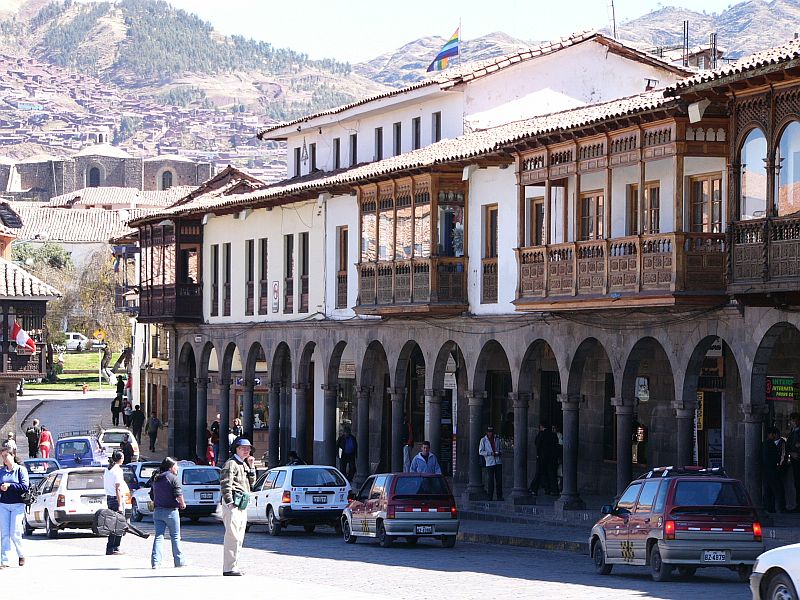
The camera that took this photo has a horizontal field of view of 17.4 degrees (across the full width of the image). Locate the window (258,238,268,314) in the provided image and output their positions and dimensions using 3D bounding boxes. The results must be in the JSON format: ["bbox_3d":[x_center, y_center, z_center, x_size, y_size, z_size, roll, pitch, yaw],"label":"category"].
[{"bbox_3d":[-3.924,-0.660,76.066,0.150,2.210,1.030,1,-1,-18],"label":"window"}]

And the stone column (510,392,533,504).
[{"bbox_3d":[2.647,3.241,56.884,0.480,2.440,0.480,0,-1,0],"label":"stone column"}]

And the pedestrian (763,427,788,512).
[{"bbox_3d":[7.385,3.343,51.500,0.500,1.690,0.380,1,-1,-10],"label":"pedestrian"}]

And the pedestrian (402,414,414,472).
[{"bbox_3d":[0.180,3.680,63.500,0.460,1.720,0.360,-1,-1,37],"label":"pedestrian"}]

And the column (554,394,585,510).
[{"bbox_3d":[3.470,3.080,53.000,0.500,2.320,0.550,0,-1,-18],"label":"column"}]

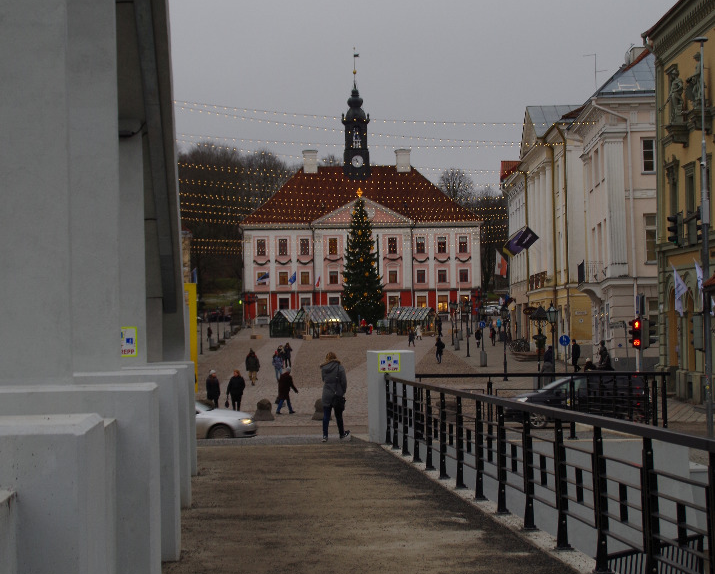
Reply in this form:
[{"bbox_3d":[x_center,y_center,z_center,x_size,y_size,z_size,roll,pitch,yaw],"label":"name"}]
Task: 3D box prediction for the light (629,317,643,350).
[{"bbox_3d":[8.219,1.387,53.000,0.290,0.920,0.340,-1,0,37],"label":"light"}]

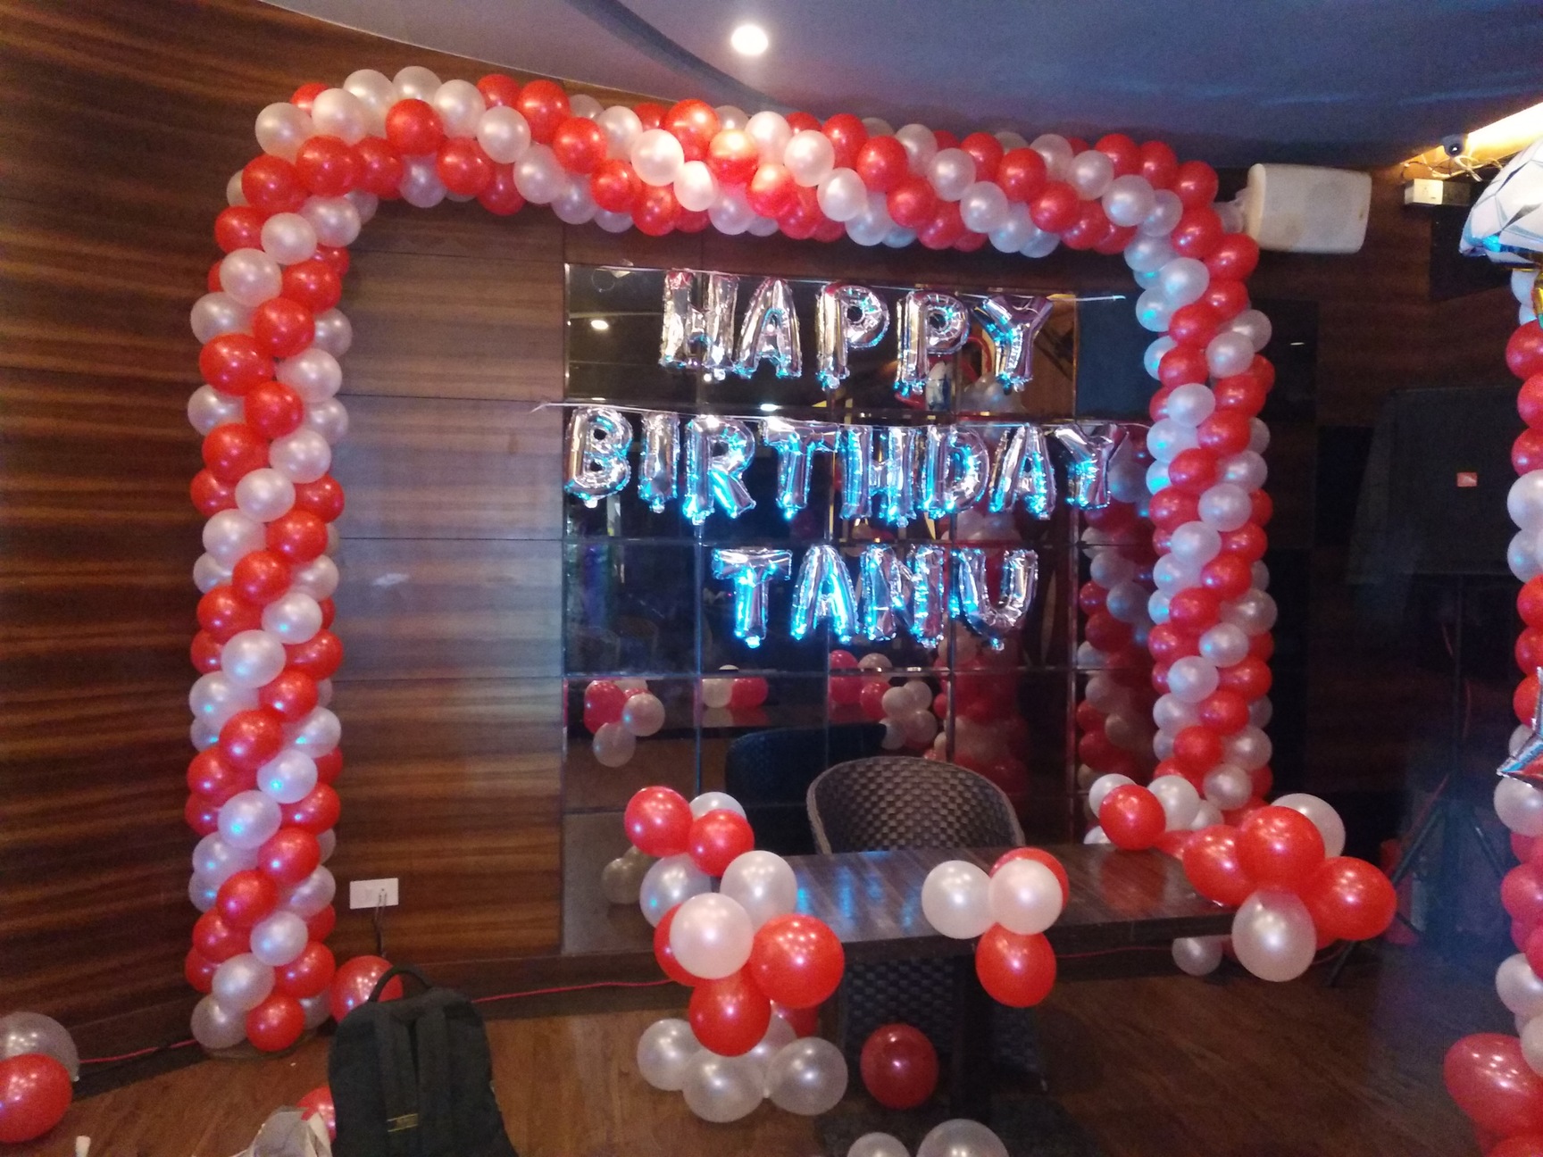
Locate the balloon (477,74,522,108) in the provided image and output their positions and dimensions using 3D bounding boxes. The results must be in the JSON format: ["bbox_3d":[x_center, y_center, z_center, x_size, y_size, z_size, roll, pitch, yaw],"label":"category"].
[{"bbox_3d":[-0.797,-1.405,3.406,0.160,0.160,0.160,0,0,-12],"label":"balloon"}]

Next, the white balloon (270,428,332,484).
[{"bbox_3d":[-1.353,-0.353,3.330,0.180,0.166,0.177,0,0,-12],"label":"white balloon"}]

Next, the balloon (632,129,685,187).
[{"bbox_3d":[-0.345,-1.277,3.513,0.168,0.172,0.180,0,1,-11],"label":"balloon"}]

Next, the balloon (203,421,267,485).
[{"bbox_3d":[-1.470,-0.344,3.177,0.170,0.170,0.170,0,0,-12],"label":"balloon"}]

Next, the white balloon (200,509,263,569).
[{"bbox_3d":[-1.478,-0.109,3.182,0.165,0.162,0.165,0,1,-11],"label":"white balloon"}]

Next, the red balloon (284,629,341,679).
[{"bbox_3d":[-1.344,0.224,3.410,0.160,0.150,0.160,0,2,-11],"label":"red balloon"}]

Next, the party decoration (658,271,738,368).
[{"bbox_3d":[-0.243,-0.863,3.860,0.255,0.340,0.080,0,0,-12],"label":"party decoration"}]

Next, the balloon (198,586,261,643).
[{"bbox_3d":[-1.540,0.098,3.300,0.175,0.165,0.178,0,1,-11],"label":"balloon"}]

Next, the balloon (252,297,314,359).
[{"bbox_3d":[-1.390,-0.711,3.300,0.182,0.175,0.182,0,0,-12],"label":"balloon"}]

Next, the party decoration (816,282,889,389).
[{"bbox_3d":[0.270,-0.806,3.846,0.235,0.345,0.070,0,0,-12],"label":"party decoration"}]

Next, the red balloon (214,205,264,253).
[{"bbox_3d":[-1.522,-1.003,3.330,0.175,0.165,0.172,0,1,-11],"label":"red balloon"}]

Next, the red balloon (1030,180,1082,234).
[{"bbox_3d":[0.890,-1.164,3.632,0.157,0.157,0.157,0,0,-12],"label":"red balloon"}]

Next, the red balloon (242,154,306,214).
[{"bbox_3d":[-1.365,-1.082,3.182,0.167,0.162,0.167,0,1,-11],"label":"red balloon"}]

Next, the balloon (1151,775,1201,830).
[{"bbox_3d":[1.091,0.605,3.137,0.150,0.150,0.150,0,1,-11],"label":"balloon"}]

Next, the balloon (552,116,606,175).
[{"bbox_3d":[-0.571,-1.283,3.430,0.160,0.166,0.165,0,2,-11],"label":"balloon"}]

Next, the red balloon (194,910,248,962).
[{"bbox_3d":[-1.597,1.039,3.370,0.165,0.161,0.166,0,0,-12],"label":"red balloon"}]

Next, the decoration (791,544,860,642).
[{"bbox_3d":[0.182,0.049,3.888,0.218,0.325,0.070,0,1,-11],"label":"decoration"}]

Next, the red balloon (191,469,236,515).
[{"bbox_3d":[-1.625,-0.255,3.400,0.160,0.157,0.160,0,2,-11],"label":"red balloon"}]

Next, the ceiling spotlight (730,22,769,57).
[{"bbox_3d":[-0.066,-1.593,3.426,0.110,0.040,0.110,0,1,-11],"label":"ceiling spotlight"}]

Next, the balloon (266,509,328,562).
[{"bbox_3d":[-1.365,-0.121,3.330,0.177,0.159,0.171,0,0,-12],"label":"balloon"}]

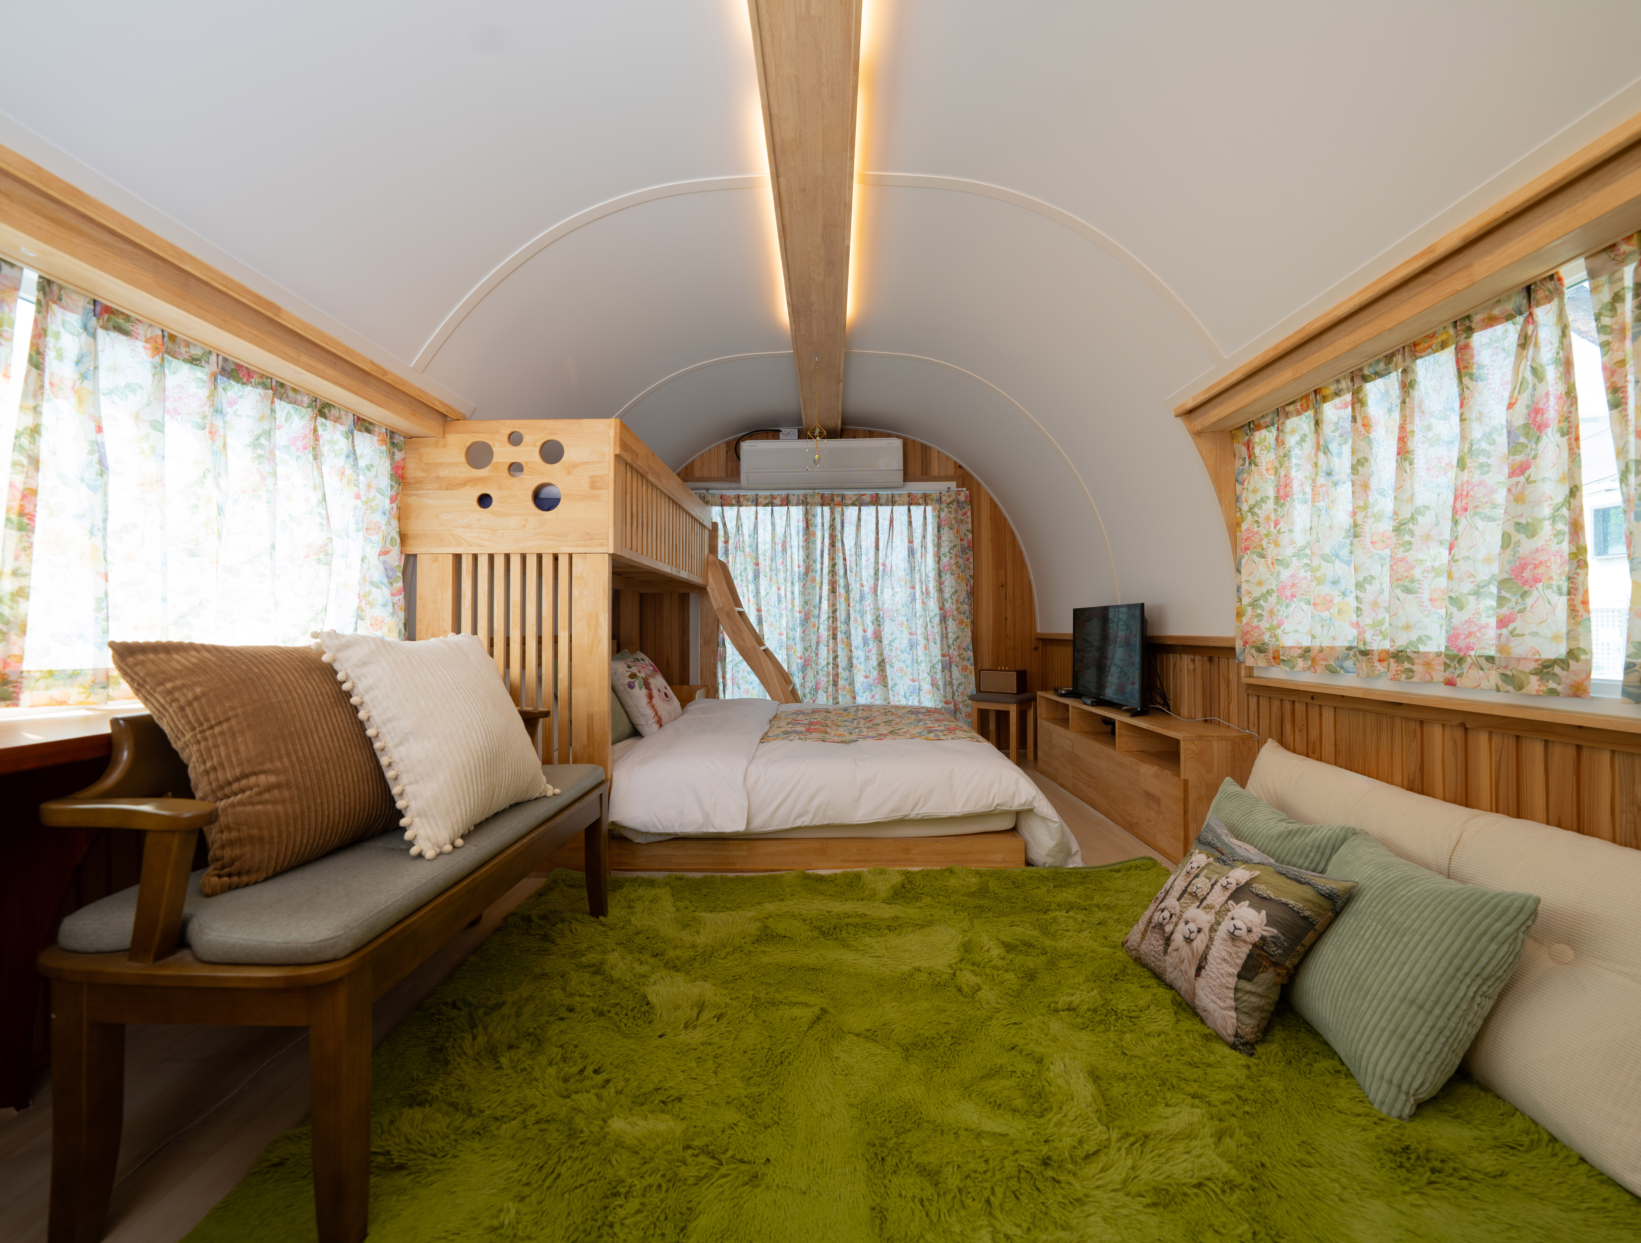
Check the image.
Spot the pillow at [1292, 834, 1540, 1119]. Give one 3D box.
[{"bbox_3d":[1.182,0.701,1.324,0.160,0.460,0.460,31,0,8],"label":"pillow"}]

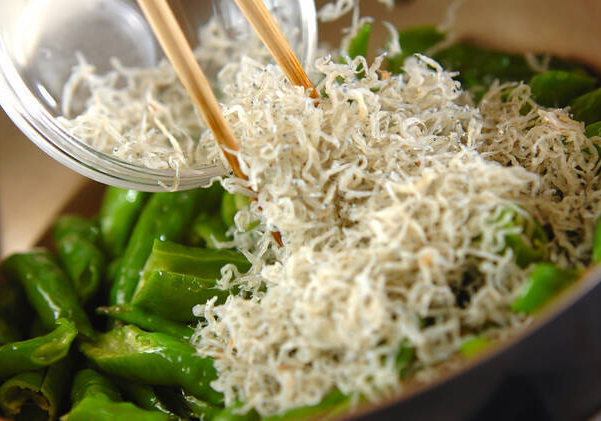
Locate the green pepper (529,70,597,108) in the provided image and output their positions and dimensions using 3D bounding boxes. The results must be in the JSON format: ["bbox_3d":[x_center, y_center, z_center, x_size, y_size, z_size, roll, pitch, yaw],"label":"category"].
[{"bbox_3d":[0.095,-0.044,0.760,0.030,0.014,0.015,-5,36,-7],"label":"green pepper"}]

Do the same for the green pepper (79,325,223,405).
[{"bbox_3d":[-0.046,0.047,0.640,0.046,0.015,0.016,16,39,13],"label":"green pepper"}]

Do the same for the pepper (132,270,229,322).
[{"bbox_3d":[-0.037,0.028,0.665,0.036,0.014,0.012,5,36,7],"label":"pepper"}]

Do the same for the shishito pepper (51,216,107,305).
[{"bbox_3d":[-0.074,0.016,0.690,0.015,0.014,0.029,-9,58,-13],"label":"shishito pepper"}]

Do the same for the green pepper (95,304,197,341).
[{"bbox_3d":[-0.048,0.036,0.655,0.038,0.011,0.011,14,38,14],"label":"green pepper"}]

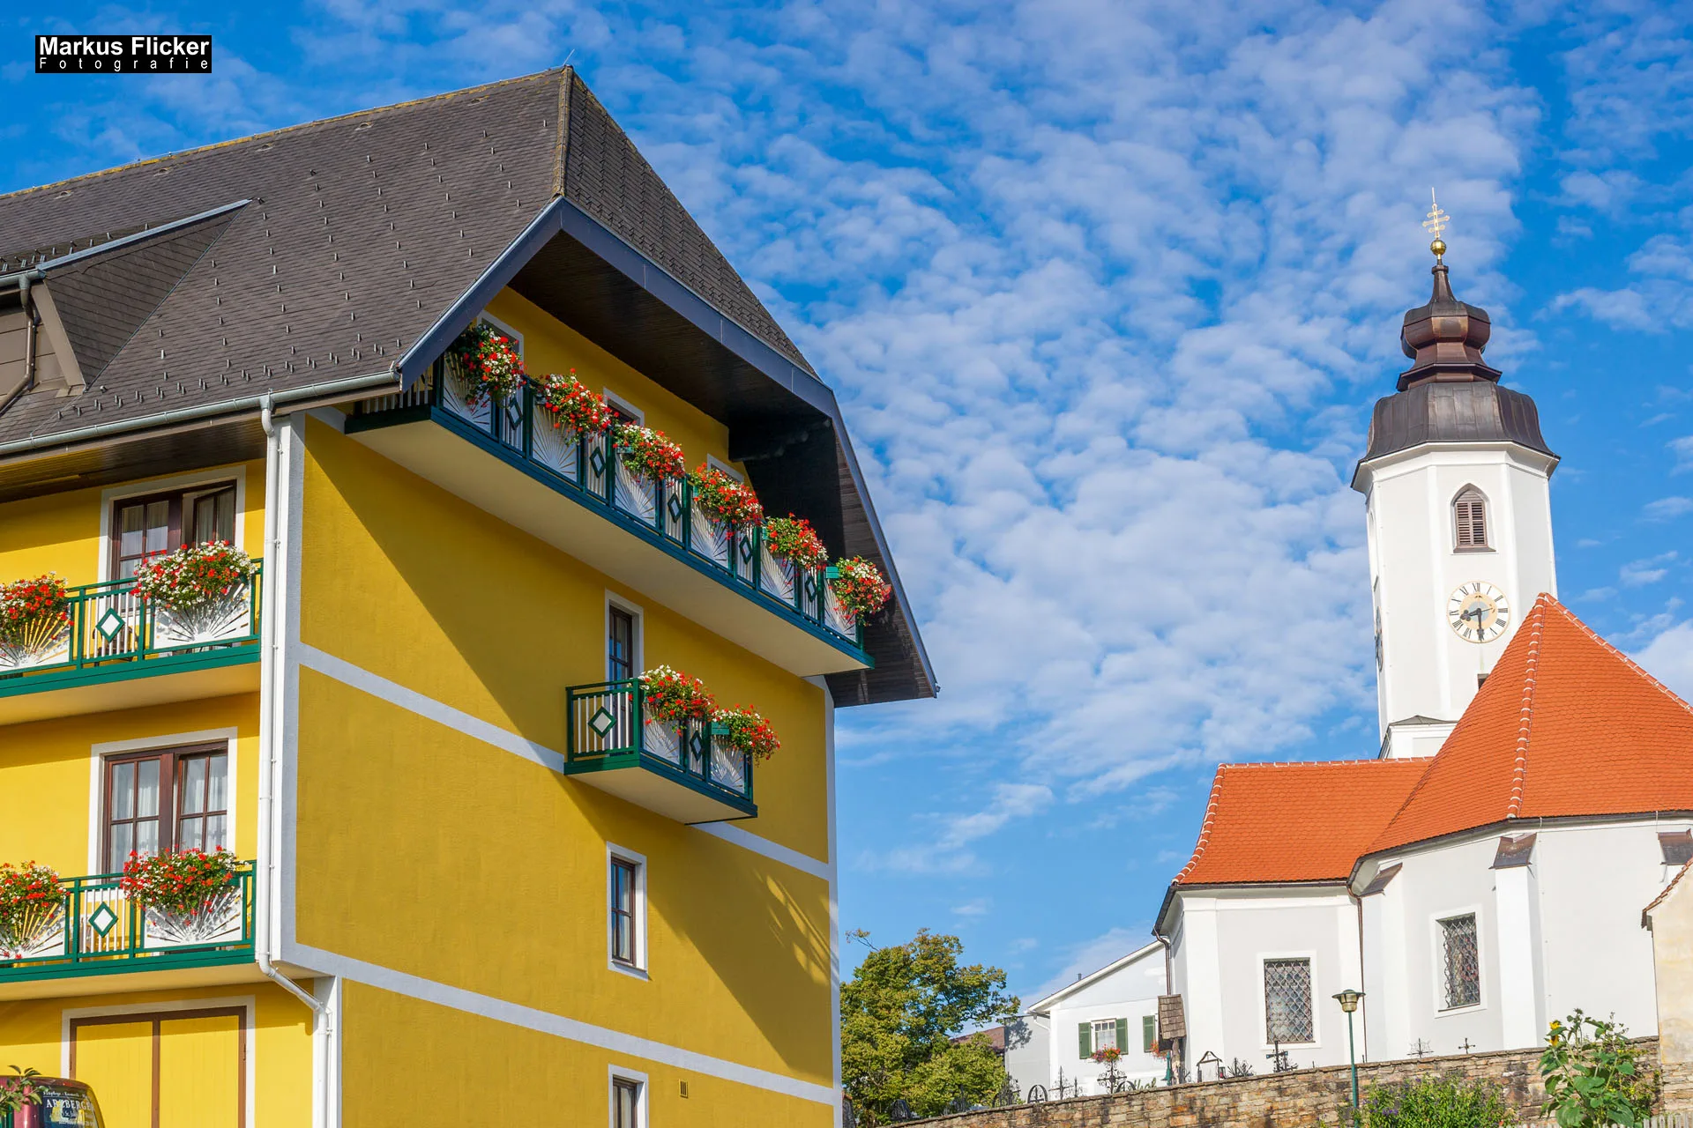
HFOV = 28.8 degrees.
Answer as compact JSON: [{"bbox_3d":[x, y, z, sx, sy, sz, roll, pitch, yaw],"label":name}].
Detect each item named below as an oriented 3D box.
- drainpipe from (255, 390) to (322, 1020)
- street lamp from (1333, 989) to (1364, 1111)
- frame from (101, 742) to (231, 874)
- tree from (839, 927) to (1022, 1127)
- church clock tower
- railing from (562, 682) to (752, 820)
[{"bbox_3d":[-5.757,1.437,34.218,0.200,6.474,1.150,-8,-17,21],"label":"drainpipe"},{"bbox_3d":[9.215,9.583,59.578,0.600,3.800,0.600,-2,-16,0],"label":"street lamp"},{"bbox_3d":[-7.307,2.684,35.333,1.581,1.442,0.140,-8,-17,21],"label":"frame"},{"bbox_3d":[1.823,12.635,85.791,5.900,6.200,5.700,-2,-16,0],"label":"tree"},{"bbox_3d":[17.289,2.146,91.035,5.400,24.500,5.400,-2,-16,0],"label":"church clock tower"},{"bbox_3d":[-2.271,2.376,41.004,0.970,1.080,3.470,-8,-17,21],"label":"railing"}]

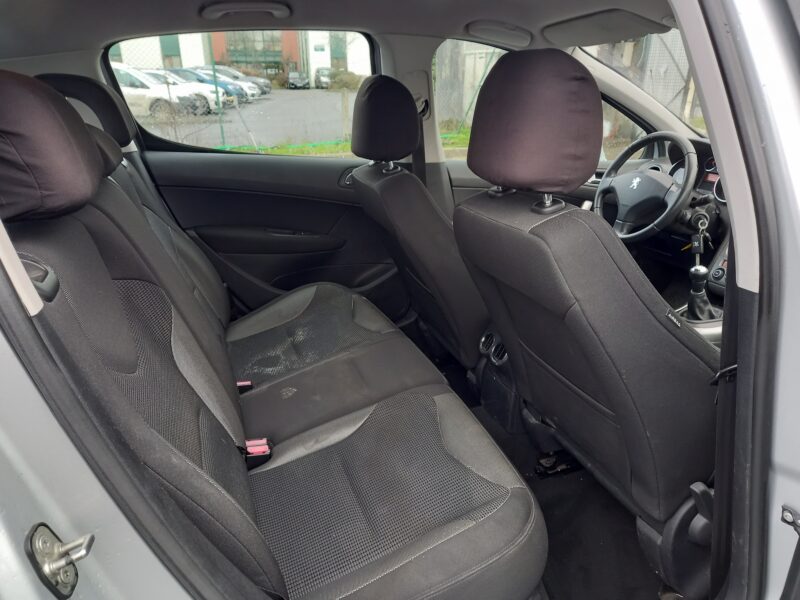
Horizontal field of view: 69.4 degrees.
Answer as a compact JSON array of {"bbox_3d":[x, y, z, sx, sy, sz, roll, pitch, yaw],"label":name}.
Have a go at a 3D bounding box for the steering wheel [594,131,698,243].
[{"bbox_3d":[0.794,-0.359,1.878,0.100,0.385,0.385,18,13,-26],"label":"steering wheel"}]

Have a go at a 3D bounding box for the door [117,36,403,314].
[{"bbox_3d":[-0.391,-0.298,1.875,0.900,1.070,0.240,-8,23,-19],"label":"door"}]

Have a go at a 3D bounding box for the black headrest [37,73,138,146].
[{"bbox_3d":[-0.682,-0.417,1.269,0.170,0.165,0.270,-8,23,-19],"label":"black headrest"}]

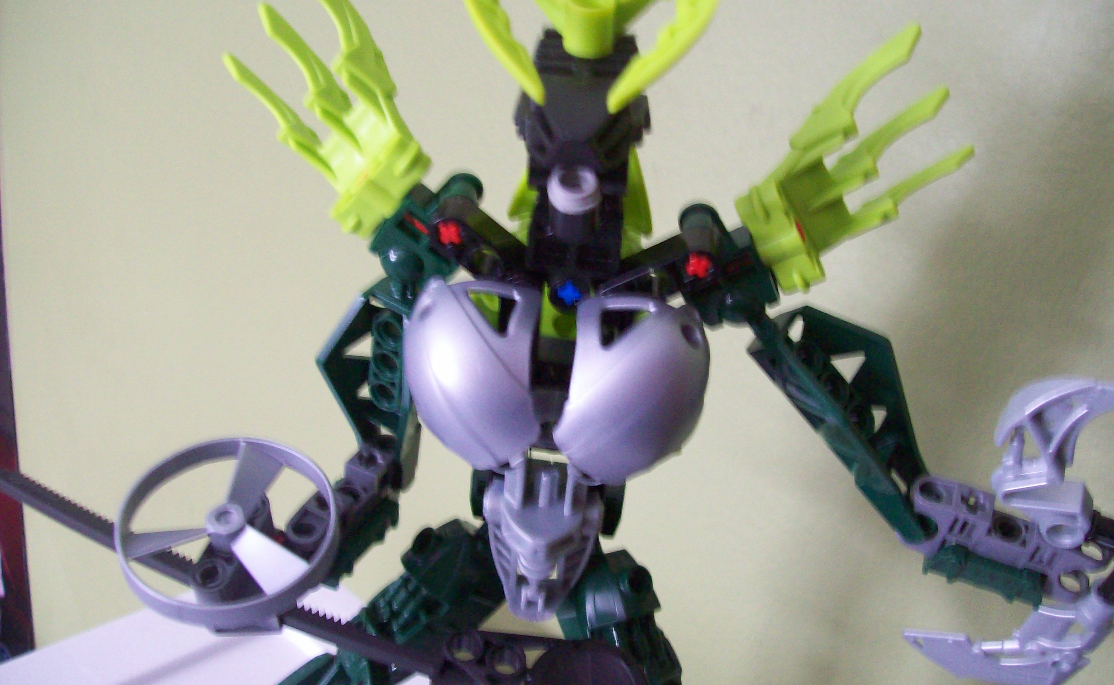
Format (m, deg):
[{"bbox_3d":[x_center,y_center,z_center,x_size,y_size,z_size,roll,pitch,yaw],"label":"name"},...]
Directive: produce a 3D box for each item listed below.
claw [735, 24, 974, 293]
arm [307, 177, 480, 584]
[{"bbox_3d":[0.053,-0.031,0.209,0.051,0.030,0.018,-45,29,-21],"label":"claw"},{"bbox_3d":[-0.036,0.006,0.255,0.036,0.082,0.048,6,20,3],"label":"arm"}]

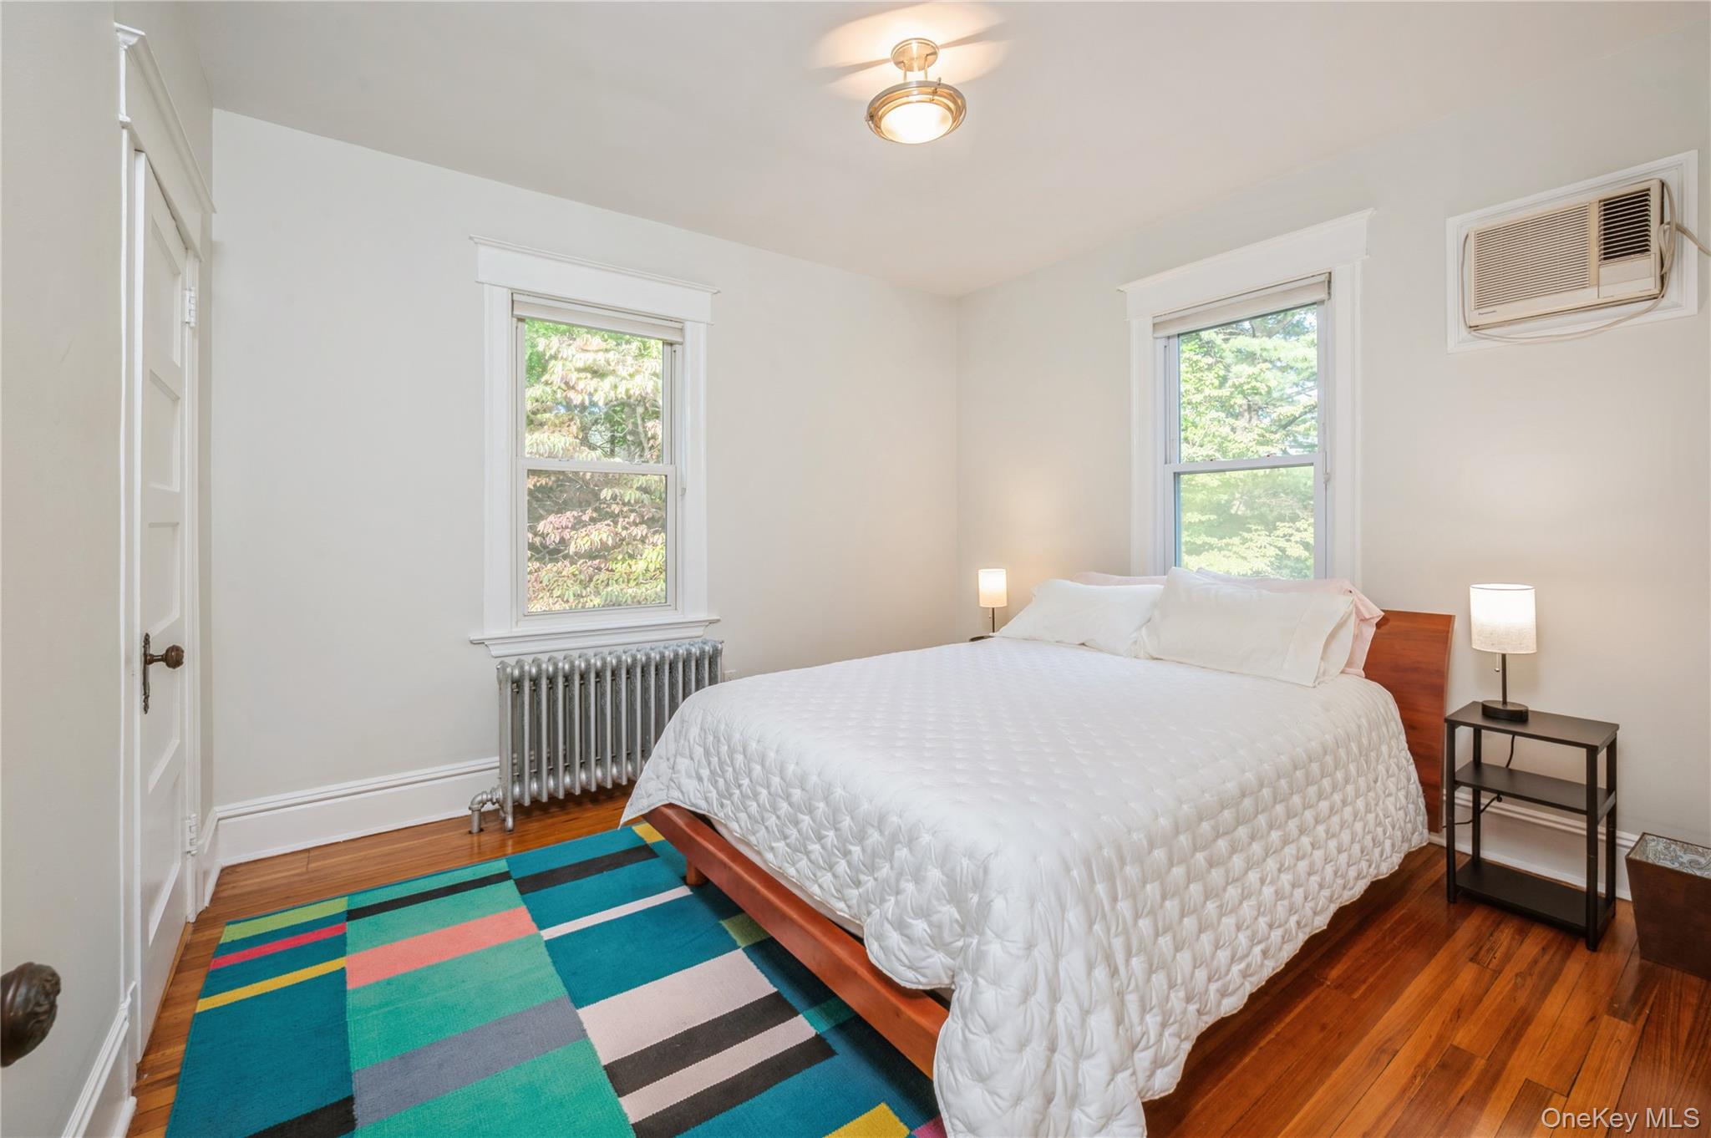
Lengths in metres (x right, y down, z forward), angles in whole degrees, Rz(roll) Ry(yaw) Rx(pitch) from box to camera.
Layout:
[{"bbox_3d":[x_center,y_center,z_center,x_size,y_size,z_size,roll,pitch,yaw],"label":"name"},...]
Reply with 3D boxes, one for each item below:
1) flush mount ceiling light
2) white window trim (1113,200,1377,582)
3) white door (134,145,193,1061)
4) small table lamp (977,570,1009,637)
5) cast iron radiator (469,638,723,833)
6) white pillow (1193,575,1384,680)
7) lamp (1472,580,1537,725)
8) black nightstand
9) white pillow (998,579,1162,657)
[{"bbox_3d":[0.187,-1.487,2.066,0.305,0.225,0.305,0,1,0],"label":"flush mount ceiling light"},{"bbox_3d":[1.690,-0.546,2.990,0.100,1.720,1.040,-1,2,-38],"label":"white window trim"},{"bbox_3d":[-1.797,0.068,1.728,0.045,2.010,0.670,-1,2,-38],"label":"white door"},{"bbox_3d":[0.776,0.213,3.750,0.150,0.415,0.150,0,1,0],"label":"small table lamp"},{"bbox_3d":[-1.086,0.674,2.887,0.990,0.645,0.200,-1,2,-35],"label":"cast iron radiator"},{"bbox_3d":[1.703,0.217,2.714,0.170,0.420,0.700,24,-13,-36],"label":"white pillow"},{"bbox_3d":[2.105,0.267,2.168,0.150,0.415,0.150,-1,2,-38],"label":"lamp"},{"bbox_3d":[2.100,0.766,2.068,0.340,0.570,0.325,-1,2,-38],"label":"black nightstand"},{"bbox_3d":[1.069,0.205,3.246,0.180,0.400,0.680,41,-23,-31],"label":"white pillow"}]

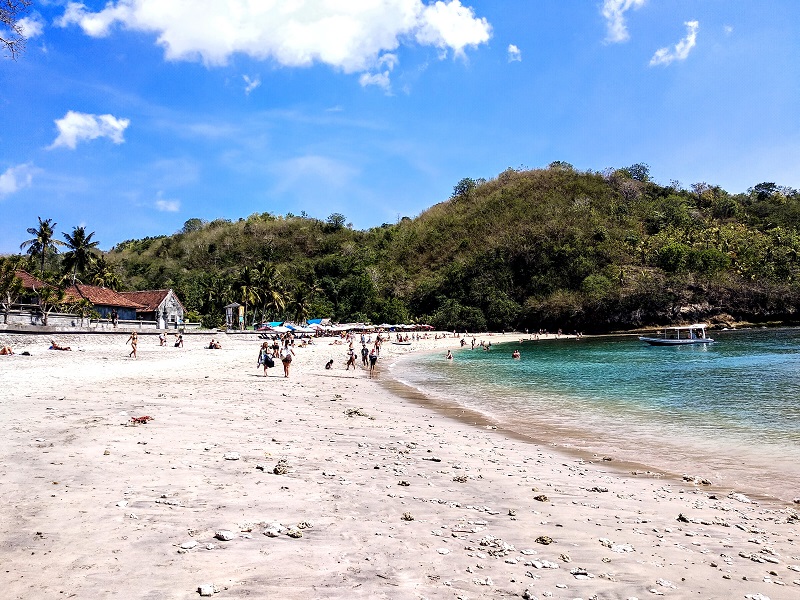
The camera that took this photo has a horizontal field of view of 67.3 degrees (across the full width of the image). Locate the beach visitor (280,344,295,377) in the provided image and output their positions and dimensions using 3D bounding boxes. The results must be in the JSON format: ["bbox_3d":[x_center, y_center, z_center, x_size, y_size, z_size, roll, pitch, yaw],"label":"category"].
[{"bbox_3d":[-5.126,2.723,27.500,0.600,1.650,0.420,0,-2,3],"label":"beach visitor"}]

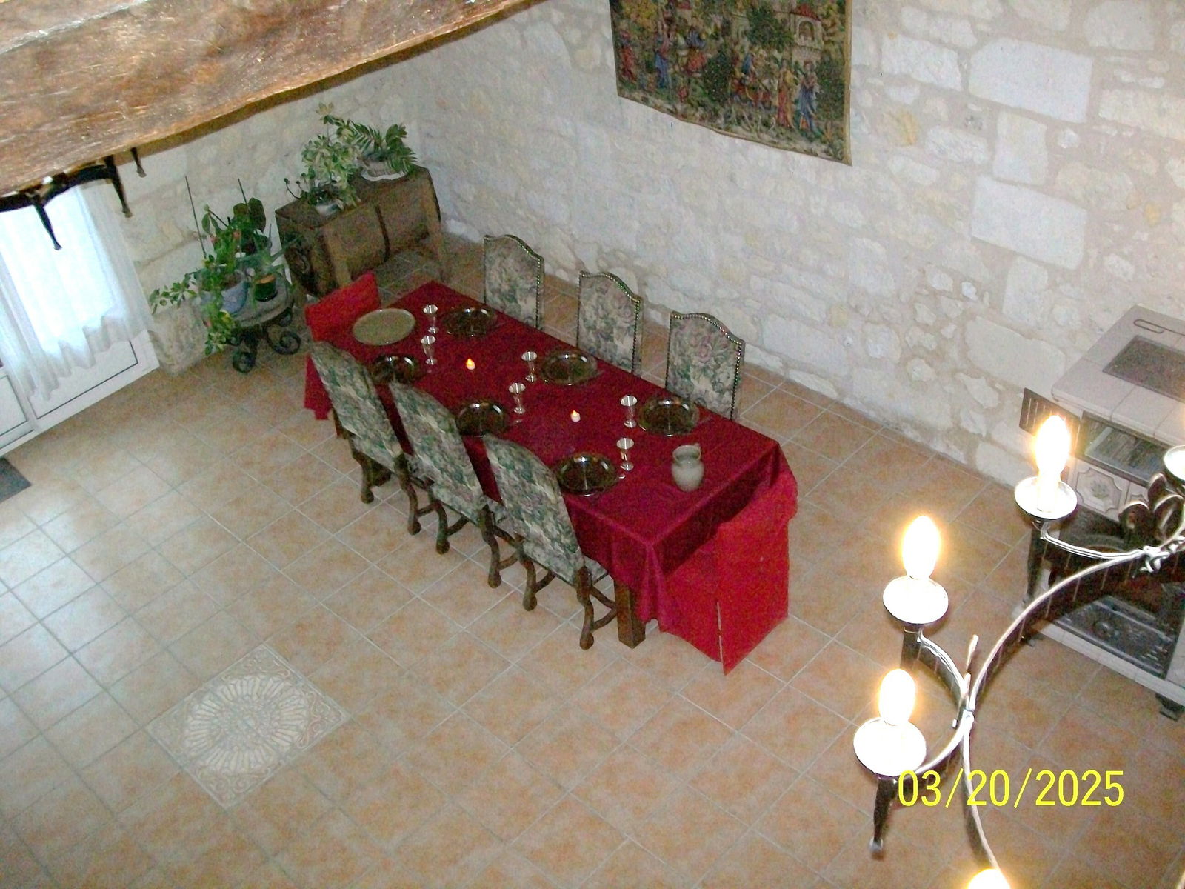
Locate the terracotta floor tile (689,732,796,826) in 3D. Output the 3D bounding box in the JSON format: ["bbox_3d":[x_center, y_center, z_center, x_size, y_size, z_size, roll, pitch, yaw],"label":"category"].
[{"bbox_3d":[0.612,1.348,4.947,0.332,0.012,0.332,28,49,35],"label":"terracotta floor tile"}]

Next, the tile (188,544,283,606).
[{"bbox_3d":[-1.790,0.655,6.159,0.321,0.010,0.321,28,49,34],"label":"tile"}]

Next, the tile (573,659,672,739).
[{"bbox_3d":[0.129,1.110,5.388,0.321,0.010,0.321,28,49,34],"label":"tile"}]

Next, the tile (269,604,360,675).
[{"bbox_3d":[-1.302,0.911,5.748,0.332,0.012,0.332,28,49,35],"label":"tile"}]

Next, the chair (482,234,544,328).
[{"bbox_3d":[-0.532,-0.510,6.519,0.460,1.102,0.558,28,49,35],"label":"chair"}]

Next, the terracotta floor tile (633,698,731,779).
[{"bbox_3d":[0.371,1.217,5.119,0.325,0.010,0.325,28,49,35],"label":"terracotta floor tile"}]

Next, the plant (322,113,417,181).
[{"bbox_3d":[-1.443,-1.929,7.988,0.420,0.360,0.500,28,49,35],"label":"plant"}]

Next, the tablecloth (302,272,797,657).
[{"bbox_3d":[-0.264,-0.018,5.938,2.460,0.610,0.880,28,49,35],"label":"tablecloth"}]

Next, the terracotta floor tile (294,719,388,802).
[{"bbox_3d":[-1.043,1.328,5.179,0.332,0.012,0.332,28,49,35],"label":"terracotta floor tile"}]

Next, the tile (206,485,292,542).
[{"bbox_3d":[-1.800,0.362,6.511,0.332,0.012,0.332,28,49,35],"label":"tile"}]

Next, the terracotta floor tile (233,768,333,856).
[{"bbox_3d":[-1.253,1.470,4.965,0.330,0.010,0.330,28,49,35],"label":"terracotta floor tile"}]

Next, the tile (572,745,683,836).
[{"bbox_3d":[0.140,1.387,4.960,0.332,0.012,0.332,28,49,35],"label":"tile"}]

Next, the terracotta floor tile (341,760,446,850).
[{"bbox_3d":[-0.791,1.440,4.949,0.330,0.010,0.330,28,49,35],"label":"terracotta floor tile"}]

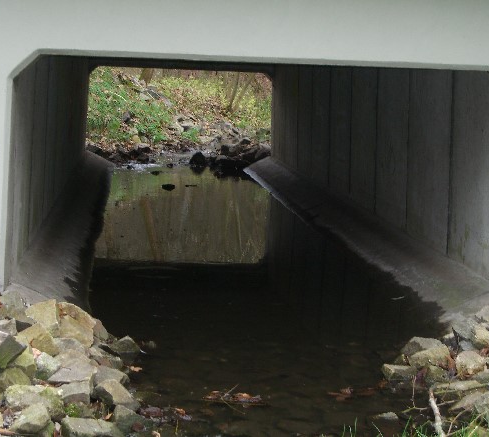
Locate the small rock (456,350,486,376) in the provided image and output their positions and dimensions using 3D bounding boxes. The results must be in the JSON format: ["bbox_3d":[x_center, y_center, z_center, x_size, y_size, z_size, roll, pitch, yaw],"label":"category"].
[{"bbox_3d":[1.589,1.020,8.053,0.199,0.135,0.179,3,7,12],"label":"small rock"}]

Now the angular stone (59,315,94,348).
[{"bbox_3d":[-1.227,0.825,8.362,0.234,0.193,0.211,1,7,-8],"label":"angular stone"}]

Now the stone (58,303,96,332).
[{"bbox_3d":[-1.236,0.743,8.423,0.270,0.240,0.230,1,7,0],"label":"stone"}]

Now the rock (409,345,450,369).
[{"bbox_3d":[1.248,0.931,7.722,0.290,0.160,0.220,1,7,0],"label":"rock"}]

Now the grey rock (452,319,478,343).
[{"bbox_3d":[1.646,0.838,8.569,0.200,0.170,0.190,1,7,0],"label":"grey rock"}]

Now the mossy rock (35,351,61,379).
[{"bbox_3d":[-1.218,0.914,7.117,0.170,0.170,0.170,1,7,0],"label":"mossy rock"}]

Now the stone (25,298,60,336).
[{"bbox_3d":[-1.459,0.715,8.272,0.250,0.250,0.220,1,7,0],"label":"stone"}]

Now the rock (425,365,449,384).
[{"bbox_3d":[1.267,1.024,7.516,0.170,0.130,0.160,1,7,0],"label":"rock"}]

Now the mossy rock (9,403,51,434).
[{"bbox_3d":[-1.157,1.081,6.188,0.214,0.123,0.214,-2,8,-30],"label":"mossy rock"}]

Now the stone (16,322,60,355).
[{"bbox_3d":[-1.381,0.807,7.638,0.277,0.165,0.235,-3,8,-35],"label":"stone"}]

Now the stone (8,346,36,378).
[{"bbox_3d":[-1.388,0.896,7.125,0.181,0.168,0.181,1,7,-11],"label":"stone"}]

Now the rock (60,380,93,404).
[{"bbox_3d":[-0.986,1.021,6.719,0.210,0.140,0.190,1,7,0],"label":"rock"}]

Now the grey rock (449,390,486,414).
[{"bbox_3d":[1.324,1.082,6.770,0.230,0.130,0.200,1,7,0],"label":"grey rock"}]

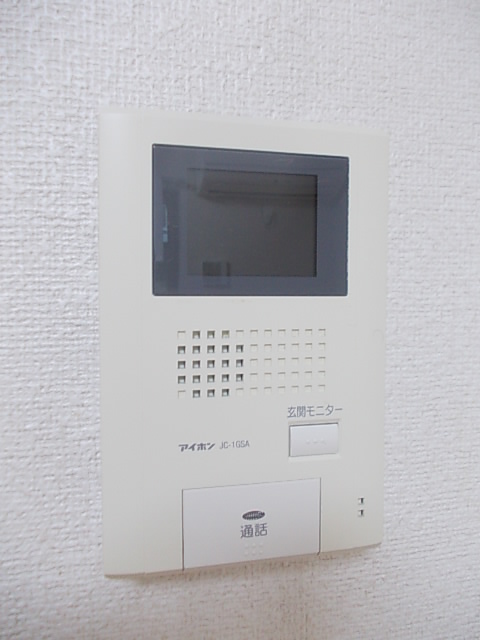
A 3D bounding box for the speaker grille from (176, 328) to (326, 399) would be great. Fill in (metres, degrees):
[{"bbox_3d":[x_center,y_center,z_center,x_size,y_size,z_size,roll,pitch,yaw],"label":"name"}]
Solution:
[{"bbox_3d":[0.006,0.018,0.215,0.063,0.027,0.005,-1,3,-13],"label":"speaker grille"}]

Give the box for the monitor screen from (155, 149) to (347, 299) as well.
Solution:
[{"bbox_3d":[0.006,-0.039,0.213,0.082,0.058,0.006,-1,3,-13],"label":"monitor screen"}]

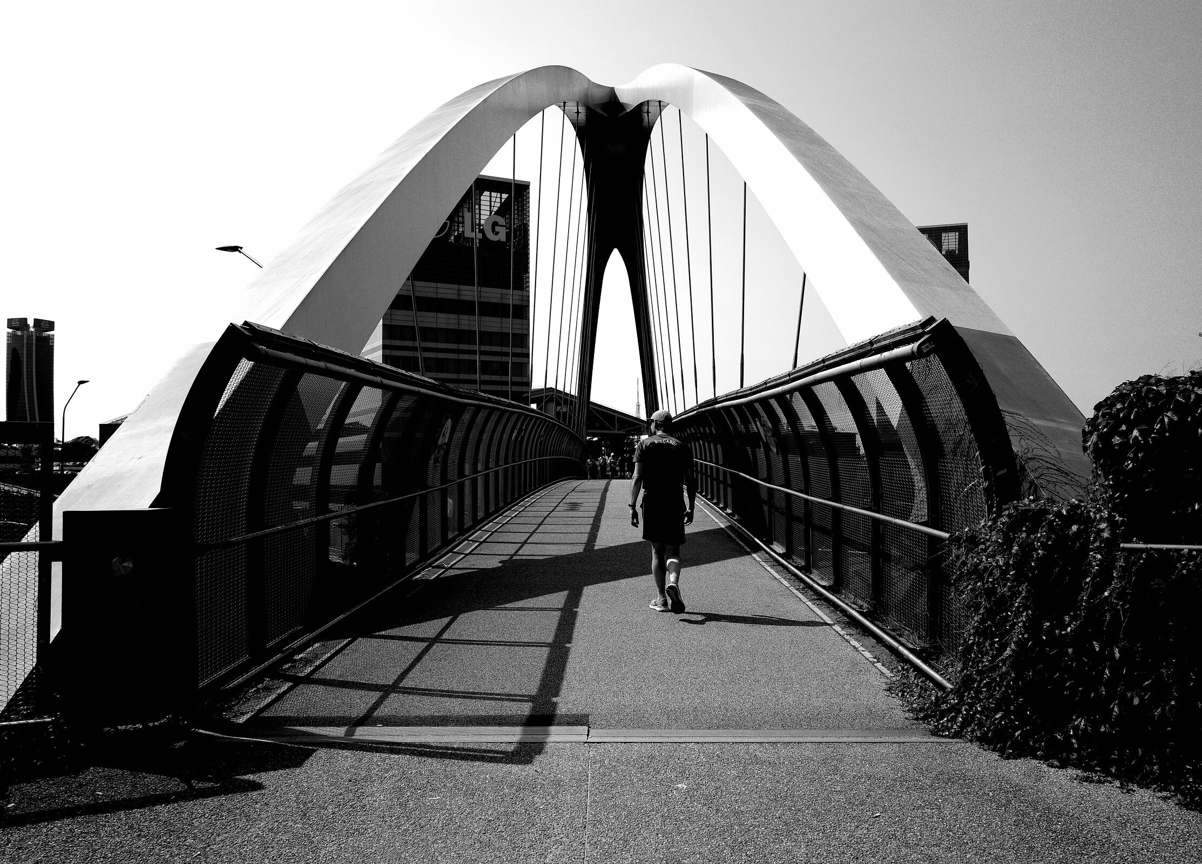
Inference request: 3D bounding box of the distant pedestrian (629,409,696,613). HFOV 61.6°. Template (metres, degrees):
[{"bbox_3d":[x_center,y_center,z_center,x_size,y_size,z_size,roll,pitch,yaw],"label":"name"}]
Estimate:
[{"bbox_3d":[0.549,0.689,8.883,0.590,1.764,0.500,0,-2,-3],"label":"distant pedestrian"}]

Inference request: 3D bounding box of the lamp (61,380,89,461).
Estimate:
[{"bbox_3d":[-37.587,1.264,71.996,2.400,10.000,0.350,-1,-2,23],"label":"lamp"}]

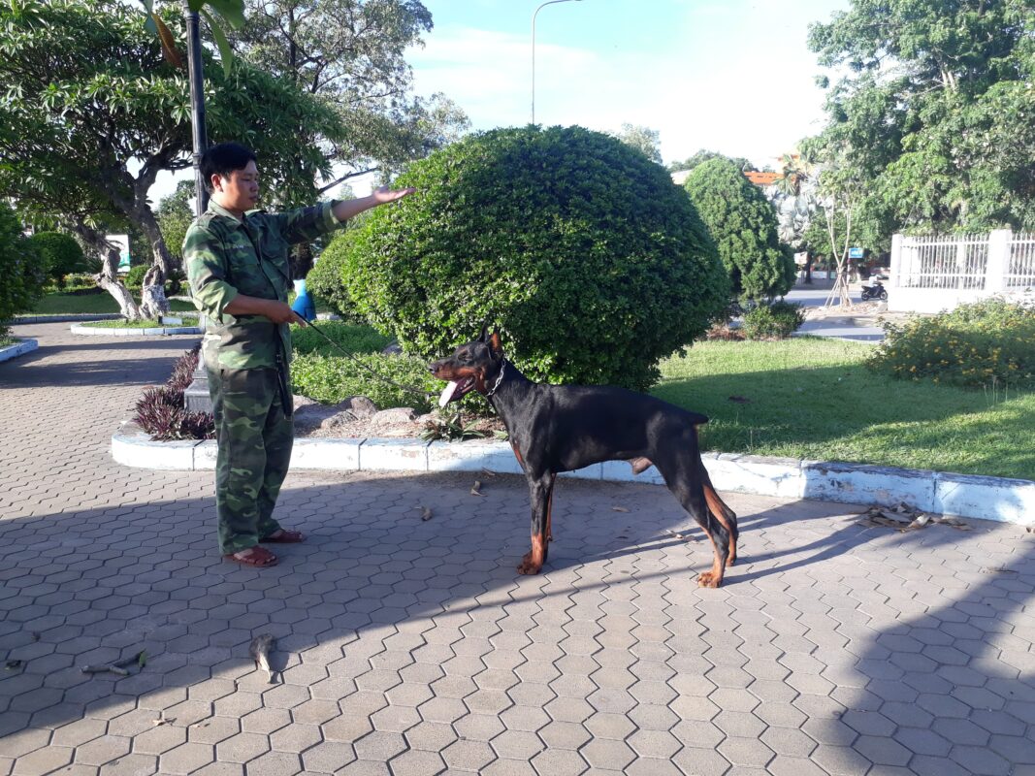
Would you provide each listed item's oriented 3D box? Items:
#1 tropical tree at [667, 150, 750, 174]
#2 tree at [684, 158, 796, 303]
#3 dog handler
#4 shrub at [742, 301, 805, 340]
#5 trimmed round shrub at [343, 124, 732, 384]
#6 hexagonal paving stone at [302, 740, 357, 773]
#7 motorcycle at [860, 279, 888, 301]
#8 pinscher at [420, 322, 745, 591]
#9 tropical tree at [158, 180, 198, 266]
[{"bbox_3d":[14.358,-12.592,60.826,7.500,10.372,7.500,0,8,0],"label":"tropical tree"},{"bbox_3d":[3.569,-2.561,14.584,2.750,3.107,2.750,0,8,0],"label":"tree"},{"bbox_3d":[-0.887,-0.139,3.303,0.740,1.675,0.570,4,9,25],"label":"dog handler"},{"bbox_3d":[4.244,-1.117,13.377,1.080,0.660,1.000,0,8,0],"label":"shrub"},{"bbox_3d":[0.155,-1.032,6.823,3.200,2.180,3.200,0,8,0],"label":"trimmed round shrub"},{"bbox_3d":[-0.461,0.921,1.973,0.146,0.050,0.124,1,8,9],"label":"hexagonal paving stone"},{"bbox_3d":[18.831,-5.157,42.701,1.880,1.100,0.700,-6,10,-34],"label":"motorcycle"},{"bbox_3d":[0.257,0.254,3.128,1.210,0.950,0.290,1,8,7],"label":"pinscher"},{"bbox_3d":[-14.306,-6.305,34.453,2.400,4.937,2.400,0,8,0],"label":"tropical tree"}]

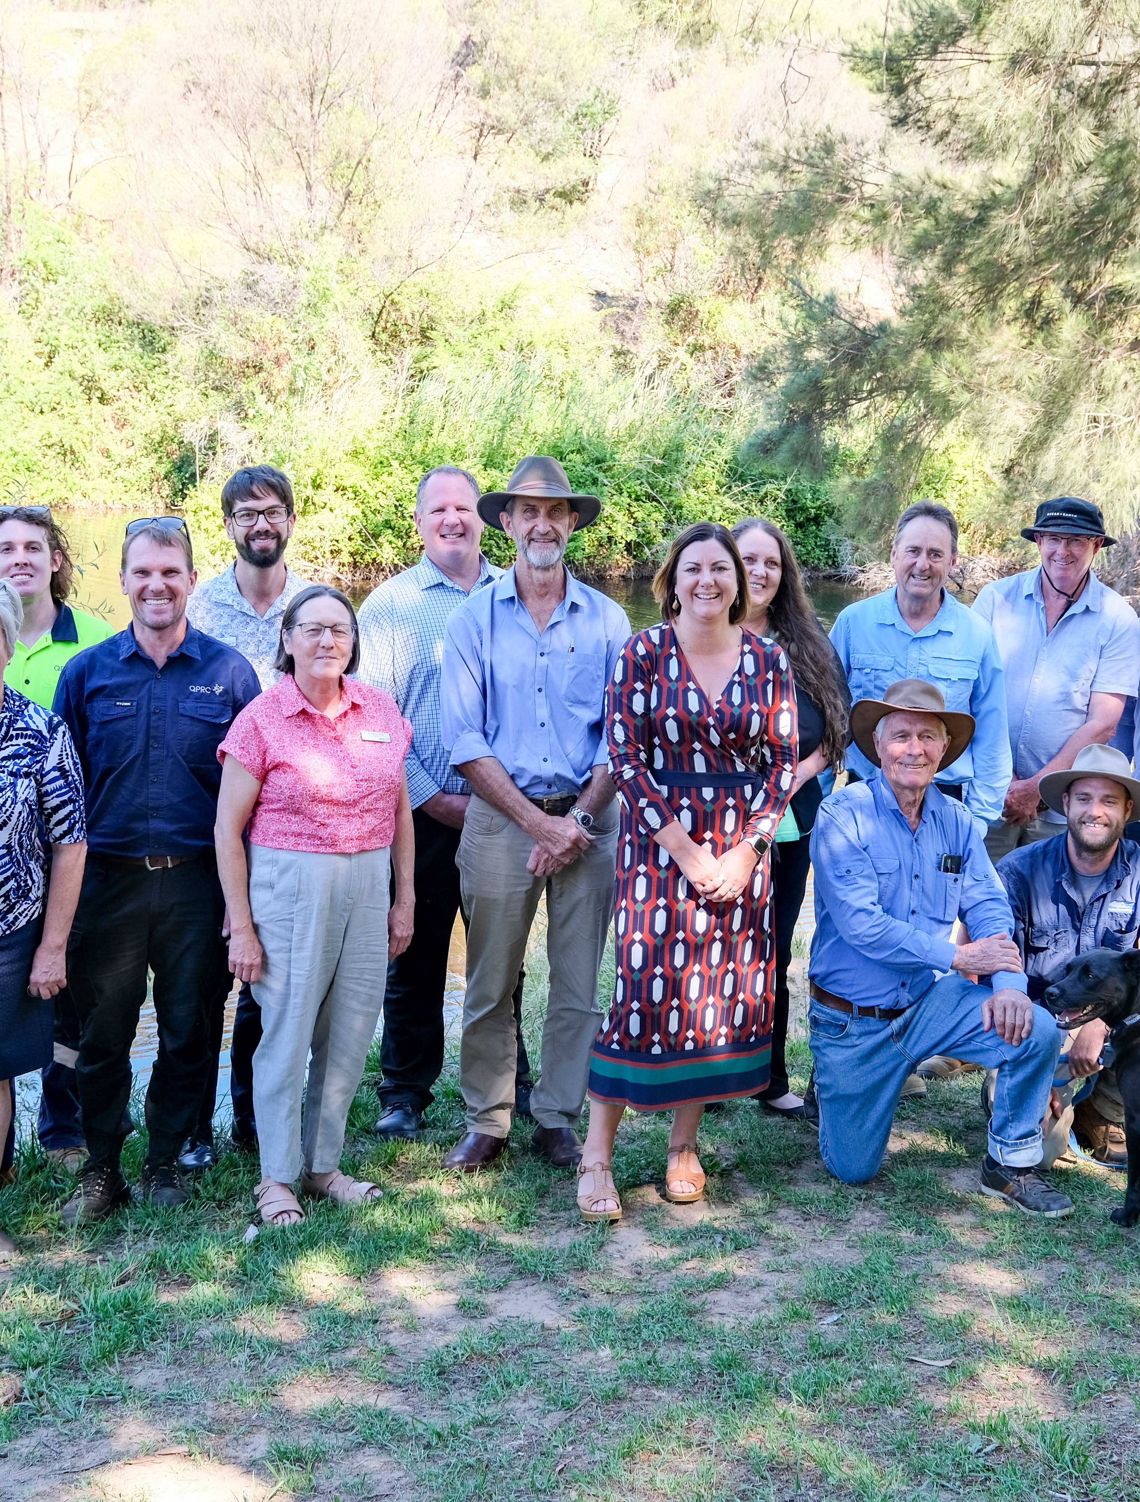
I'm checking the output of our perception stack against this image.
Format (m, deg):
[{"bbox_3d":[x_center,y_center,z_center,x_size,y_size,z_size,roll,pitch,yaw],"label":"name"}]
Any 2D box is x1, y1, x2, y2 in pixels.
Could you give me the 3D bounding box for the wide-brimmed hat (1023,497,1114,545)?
[{"bbox_3d":[1.486,-0.684,6.150,0.285,0.140,0.300,1,6,14],"label":"wide-brimmed hat"}]

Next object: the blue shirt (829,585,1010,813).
[{"bbox_3d":[1.040,-0.138,6.145,0.540,0.688,0.310,1,8,10],"label":"blue shirt"}]

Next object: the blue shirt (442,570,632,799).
[{"bbox_3d":[-0.087,-0.181,5.529,0.540,0.608,0.300,0,8,0],"label":"blue shirt"}]

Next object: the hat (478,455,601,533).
[{"bbox_3d":[-0.081,-0.673,5.420,0.325,0.184,0.360,0,8,-2],"label":"hat"}]

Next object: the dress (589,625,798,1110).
[{"bbox_3d":[0.310,0.275,5.152,0.530,1.185,0.360,0,8,2],"label":"dress"}]

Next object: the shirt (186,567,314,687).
[{"bbox_3d":[-0.841,-0.158,5.620,0.510,0.710,0.300,-1,6,-7],"label":"shirt"}]

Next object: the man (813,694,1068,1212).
[{"bbox_3d":[0.949,0.492,5.500,0.600,1.310,0.820,-3,6,-21],"label":"man"}]

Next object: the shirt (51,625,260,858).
[{"bbox_3d":[-1.040,-0.025,5.161,0.550,0.576,0.300,-1,8,-8],"label":"shirt"}]

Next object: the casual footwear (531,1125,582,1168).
[{"bbox_3d":[-0.036,1.041,5.696,0.110,0.120,0.300,-2,8,-17],"label":"casual footwear"}]

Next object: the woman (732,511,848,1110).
[{"bbox_3d":[0.604,0.187,5.930,0.460,1.700,0.320,1,6,9],"label":"woman"}]

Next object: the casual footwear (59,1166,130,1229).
[{"bbox_3d":[-1.213,1.092,5.261,0.115,0.140,0.300,2,8,12],"label":"casual footwear"}]

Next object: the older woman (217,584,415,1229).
[{"bbox_3d":[-0.643,0.390,5.260,0.500,1.610,0.320,-2,6,-13],"label":"older woman"}]

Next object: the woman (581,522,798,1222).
[{"bbox_3d":[0.301,0.301,5.155,0.540,1.735,0.400,0,8,2],"label":"woman"}]

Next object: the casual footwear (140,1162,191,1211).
[{"bbox_3d":[-1.056,1.123,5.400,0.115,0.125,0.290,-1,6,-5],"label":"casual footwear"}]

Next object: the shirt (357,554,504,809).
[{"bbox_3d":[-0.347,-0.190,5.850,0.540,0.720,0.340,-1,6,-7],"label":"shirt"}]

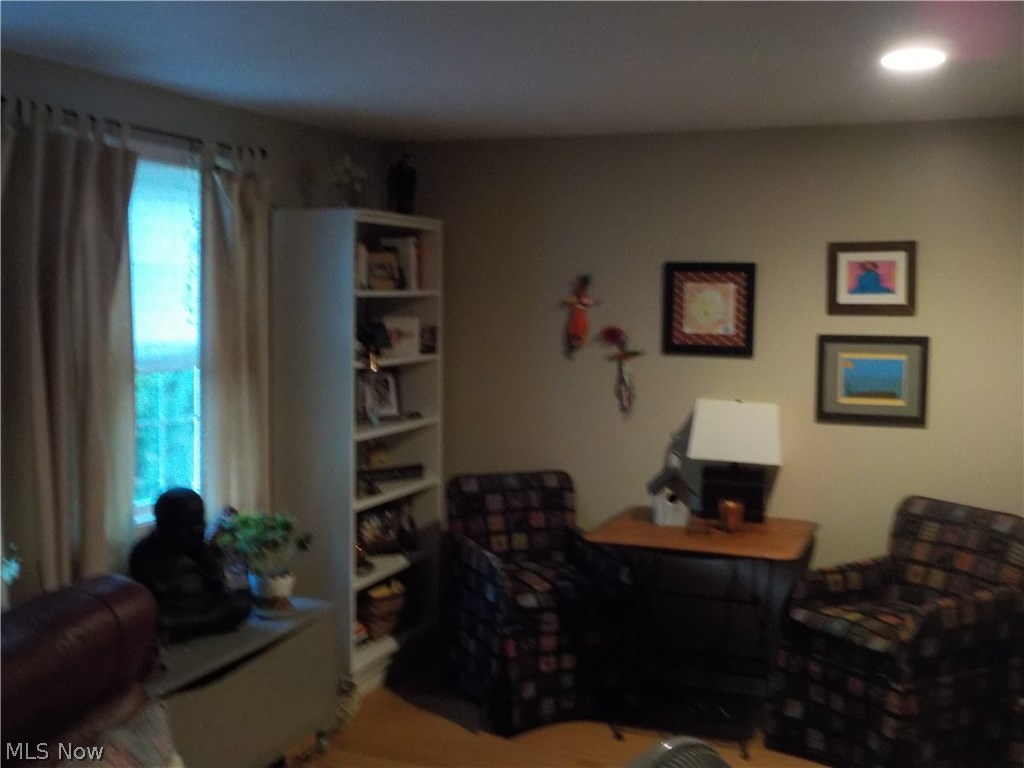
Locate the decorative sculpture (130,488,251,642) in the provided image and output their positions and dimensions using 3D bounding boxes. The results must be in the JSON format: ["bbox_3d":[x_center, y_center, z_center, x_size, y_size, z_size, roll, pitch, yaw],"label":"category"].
[{"bbox_3d":[-1.093,0.614,3.806,0.380,0.473,0.275,-3,6,-41],"label":"decorative sculpture"}]

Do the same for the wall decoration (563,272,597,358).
[{"bbox_3d":[0.320,-0.320,5.246,0.160,0.380,0.070,3,5,23],"label":"wall decoration"}]

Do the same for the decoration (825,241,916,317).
[{"bbox_3d":[1.518,-0.450,4.745,0.360,0.305,0.025,3,5,23],"label":"decoration"}]

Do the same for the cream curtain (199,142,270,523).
[{"bbox_3d":[-1.024,0.009,4.145,0.099,1.716,0.357,3,5,21],"label":"cream curtain"}]

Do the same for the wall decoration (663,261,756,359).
[{"bbox_3d":[0.847,-0.324,4.880,0.402,0.405,0.028,3,5,21],"label":"wall decoration"}]

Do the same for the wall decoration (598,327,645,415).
[{"bbox_3d":[0.509,-0.067,5.183,0.195,0.410,0.070,3,5,23],"label":"wall decoration"}]

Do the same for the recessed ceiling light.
[{"bbox_3d":[1.223,-0.990,3.425,0.180,0.030,0.180,3,5,23],"label":"recessed ceiling light"}]

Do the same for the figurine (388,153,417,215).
[{"bbox_3d":[-0.498,-0.891,5.053,0.105,0.285,0.115,5,6,40],"label":"figurine"}]

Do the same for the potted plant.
[{"bbox_3d":[-0.932,0.650,4.154,0.302,0.352,0.302,1,5,0],"label":"potted plant"}]

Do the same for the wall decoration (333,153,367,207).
[{"bbox_3d":[-0.696,-0.857,4.810,0.110,0.250,0.130,5,6,40],"label":"wall decoration"}]

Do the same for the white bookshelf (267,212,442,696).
[{"bbox_3d":[-0.650,0.262,4.843,0.380,1.952,0.831,3,5,21],"label":"white bookshelf"}]

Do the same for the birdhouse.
[{"bbox_3d":[0.674,0.481,4.802,0.180,0.245,0.165,1,5,2],"label":"birdhouse"}]

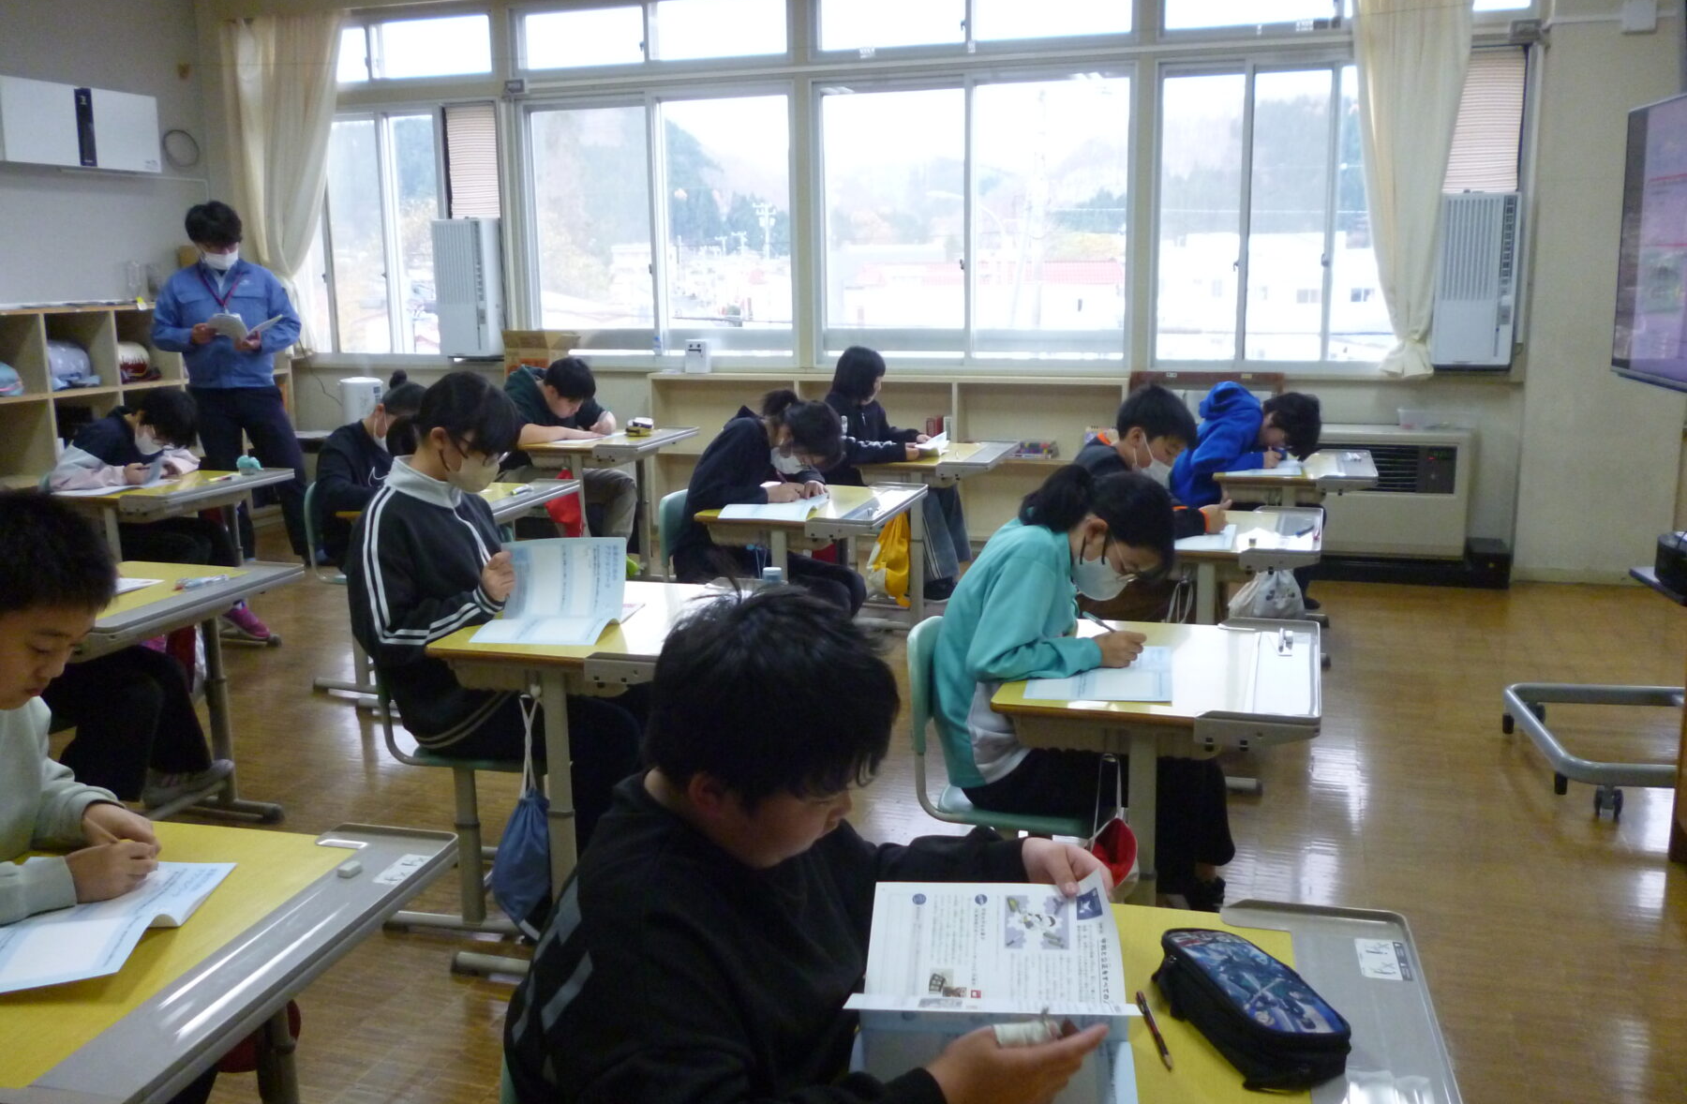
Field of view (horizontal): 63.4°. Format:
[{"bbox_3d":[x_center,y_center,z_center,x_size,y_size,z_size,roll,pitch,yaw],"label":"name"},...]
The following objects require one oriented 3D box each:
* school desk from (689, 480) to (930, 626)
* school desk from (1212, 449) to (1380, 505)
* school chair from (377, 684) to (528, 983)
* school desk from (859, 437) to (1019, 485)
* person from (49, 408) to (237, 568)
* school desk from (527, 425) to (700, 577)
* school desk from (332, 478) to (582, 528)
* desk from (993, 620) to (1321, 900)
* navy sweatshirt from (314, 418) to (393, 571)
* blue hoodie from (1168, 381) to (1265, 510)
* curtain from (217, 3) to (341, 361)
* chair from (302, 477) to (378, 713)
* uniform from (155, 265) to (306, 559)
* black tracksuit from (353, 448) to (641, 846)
[{"bbox_3d":[-0.071,0.181,4.191,0.530,0.680,0.645,2,12,17],"label":"school desk"},{"bbox_3d":[1.650,0.005,5.042,0.540,0.689,0.630,3,13,18],"label":"school desk"},{"bbox_3d":[-0.749,0.425,2.965,0.435,0.730,0.370,3,12,18],"label":"school chair"},{"bbox_3d":[0.379,-0.069,5.479,0.540,0.684,0.630,3,13,17],"label":"school desk"},{"bbox_3d":[-2.634,-0.125,5.096,0.580,0.810,0.520,2,12,16],"label":"person"},{"bbox_3d":[-1.020,-0.170,6.107,0.565,0.691,0.660,3,12,17],"label":"school desk"},{"bbox_3d":[-1.286,0.132,4.679,0.565,0.666,0.660,2,12,13],"label":"school desk"},{"bbox_3d":[0.623,0.514,2.689,0.565,0.635,0.660,3,12,18],"label":"desk"},{"bbox_3d":[-1.579,-0.215,4.715,0.470,0.520,0.440,5,13,26],"label":"navy sweatshirt"},{"bbox_3d":[1.342,-0.351,4.893,0.390,0.535,0.460,3,12,18],"label":"blue hoodie"},{"bbox_3d":[-3.002,-1.992,7.530,0.750,1.800,0.220,3,13,18],"label":"curtain"},{"bbox_3d":[-1.602,0.101,4.750,0.430,0.710,0.380,2,12,13],"label":"chair"},{"bbox_3d":[-2.898,-0.698,6.650,0.660,1.440,0.400,-6,13,-23],"label":"uniform"},{"bbox_3d":[-0.684,0.231,2.921,0.580,0.900,0.430,2,12,16],"label":"black tracksuit"}]

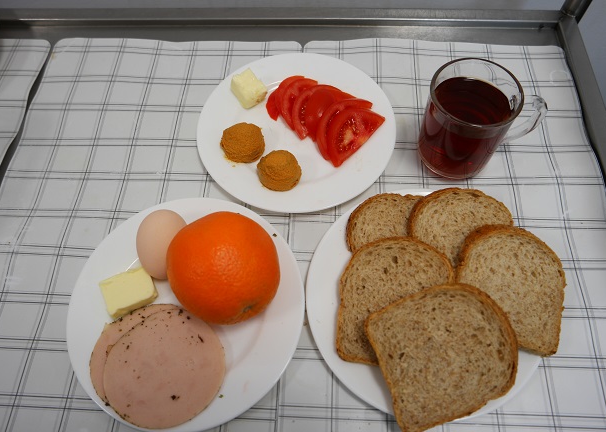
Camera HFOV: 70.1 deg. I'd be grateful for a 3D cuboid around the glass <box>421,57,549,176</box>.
[{"bbox_3d":[0.162,-0.084,0.394,0.107,0.085,0.075,0,64,1],"label":"glass"}]

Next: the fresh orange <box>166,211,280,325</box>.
[{"bbox_3d":[-0.060,0.039,0.331,0.084,0.083,0.084,-3,64,0],"label":"fresh orange"}]

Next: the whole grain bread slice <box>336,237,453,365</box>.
[{"bbox_3d":[0.075,0.068,0.345,0.094,0.013,0.106,0,73,1],"label":"whole grain bread slice"}]

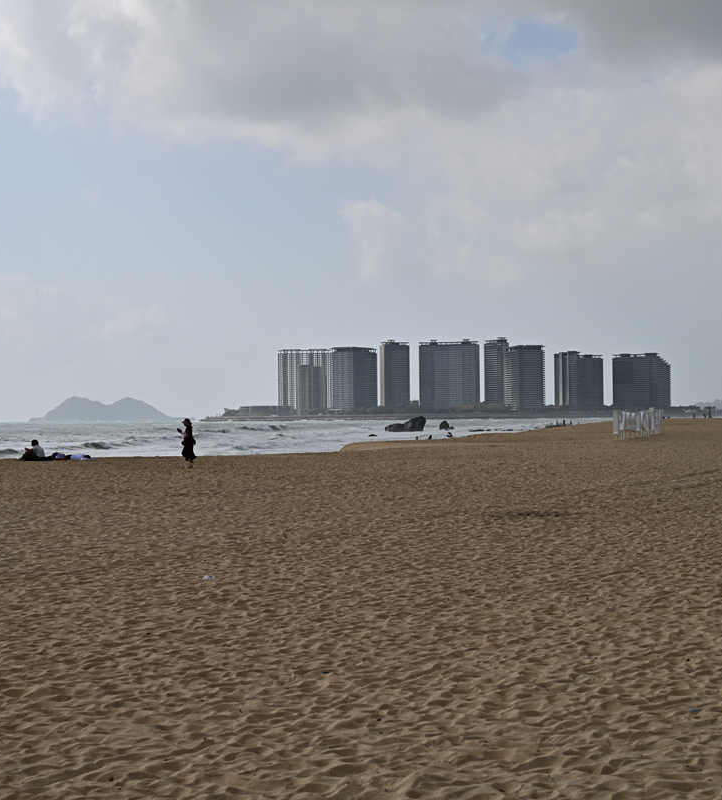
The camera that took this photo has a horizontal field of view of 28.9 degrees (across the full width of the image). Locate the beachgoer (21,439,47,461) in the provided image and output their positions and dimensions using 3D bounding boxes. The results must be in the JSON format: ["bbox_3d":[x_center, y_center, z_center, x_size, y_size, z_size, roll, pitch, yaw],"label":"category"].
[{"bbox_3d":[-13.147,2.022,56.000,1.050,0.844,0.520,-1,-1,10],"label":"beachgoer"}]

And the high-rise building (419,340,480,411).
[{"bbox_3d":[134.237,-36.260,2115.000,89.000,108.779,25.000,-1,-1,17],"label":"high-rise building"}]

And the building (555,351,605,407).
[{"bbox_3d":[326.213,-28.740,2090.000,56.000,87.338,40.000,0,-1,-25],"label":"building"}]

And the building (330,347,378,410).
[{"bbox_3d":[-9.542,-28.992,2055.000,42.000,96.152,60.000,-1,-1,24],"label":"building"}]

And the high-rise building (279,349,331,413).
[{"bbox_3d":[-82.661,-27.181,2085.000,77.000,96.066,22.000,-1,-1,-10],"label":"high-rise building"}]

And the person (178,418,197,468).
[{"bbox_3d":[-5.743,1.432,46.300,0.640,1.640,0.500,-1,-1,-6],"label":"person"}]

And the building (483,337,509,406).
[{"bbox_3d":[200.246,-38.353,2065.000,17.000,107.683,40.000,0,-1,-42],"label":"building"}]

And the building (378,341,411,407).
[{"bbox_3d":[51.247,-36.174,2110.000,40.000,107.015,22.000,0,-1,-20],"label":"building"}]

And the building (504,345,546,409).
[{"bbox_3d":[233.486,-31.274,1990.000,38.000,93.821,52.000,0,-1,-18],"label":"building"}]

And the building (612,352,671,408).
[{"bbox_3d":[425.545,-28.016,2120.000,82.000,84.806,38.000,-1,-1,14],"label":"building"}]

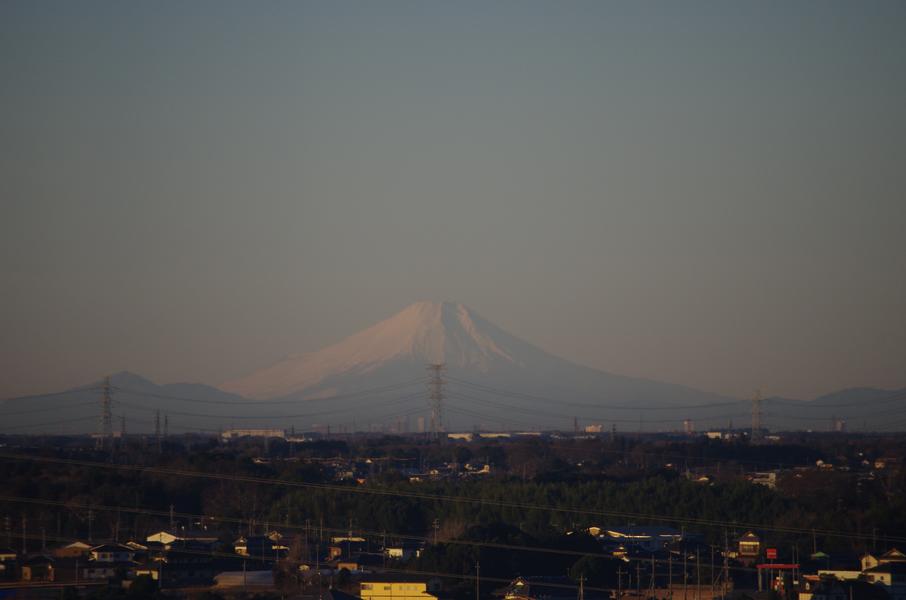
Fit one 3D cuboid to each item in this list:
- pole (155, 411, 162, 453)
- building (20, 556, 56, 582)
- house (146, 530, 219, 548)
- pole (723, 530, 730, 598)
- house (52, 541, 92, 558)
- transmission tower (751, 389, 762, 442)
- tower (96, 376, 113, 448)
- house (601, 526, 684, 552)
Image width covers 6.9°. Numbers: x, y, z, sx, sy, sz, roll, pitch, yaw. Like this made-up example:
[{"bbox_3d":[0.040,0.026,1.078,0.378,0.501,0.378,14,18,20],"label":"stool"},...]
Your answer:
[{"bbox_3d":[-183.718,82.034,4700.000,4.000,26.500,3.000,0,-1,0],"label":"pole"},{"bbox_3d":[-92.651,59.872,1680.000,7.800,6.400,8.000,0,-1,5],"label":"building"},{"bbox_3d":[-69.294,61.865,1930.000,18.000,6.000,10.000,0,-1,10],"label":"house"},{"bbox_3d":[56.268,54.210,1550.000,1.500,13.600,0.900,0,-1,0],"label":"pole"},{"bbox_3d":[-90.907,60.087,1800.000,9.800,5.600,9.000,0,-1,8],"label":"house"},{"bbox_3d":[253.786,96.163,6300.000,11.000,45.000,10.000,0,-1,0],"label":"transmission tower"},{"bbox_3d":[-254.410,82.857,5500.000,12.000,54.500,11.000,0,-1,0],"label":"tower"},{"bbox_3d":[50.305,63.578,2000.000,22.000,7.200,13.000,0,-1,8],"label":"house"}]

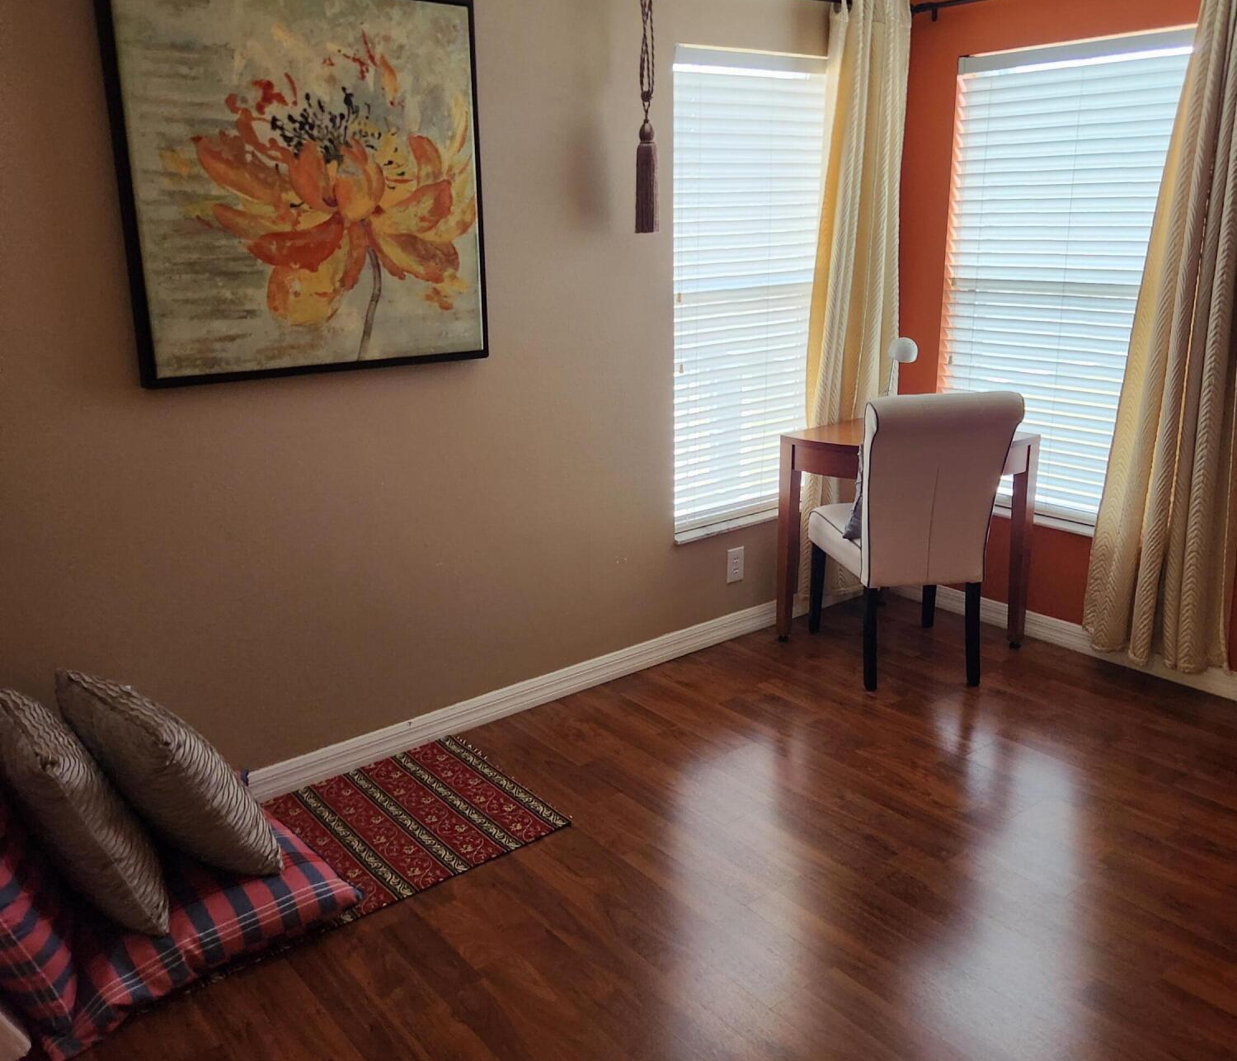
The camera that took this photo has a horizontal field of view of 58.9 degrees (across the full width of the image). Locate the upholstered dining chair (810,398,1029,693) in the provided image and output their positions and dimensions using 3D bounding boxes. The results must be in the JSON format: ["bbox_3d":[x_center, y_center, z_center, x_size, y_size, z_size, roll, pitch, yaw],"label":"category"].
[{"bbox_3d":[0.960,-0.017,3.671,0.500,0.990,0.650,-2,17,-4],"label":"upholstered dining chair"}]

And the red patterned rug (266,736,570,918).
[{"bbox_3d":[-0.768,0.800,2.755,1.160,0.010,0.640,-14,21,-36],"label":"red patterned rug"}]

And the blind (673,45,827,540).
[{"bbox_3d":[0.536,-0.824,3.814,0.880,1.550,0.060,-14,21,-36],"label":"blind"}]

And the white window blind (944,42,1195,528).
[{"bbox_3d":[1.495,-0.807,3.697,0.060,1.550,0.900,-14,21,-36],"label":"white window blind"}]

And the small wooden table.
[{"bbox_3d":[1.022,0.003,3.994,0.890,0.766,0.630,1,17,7],"label":"small wooden table"}]

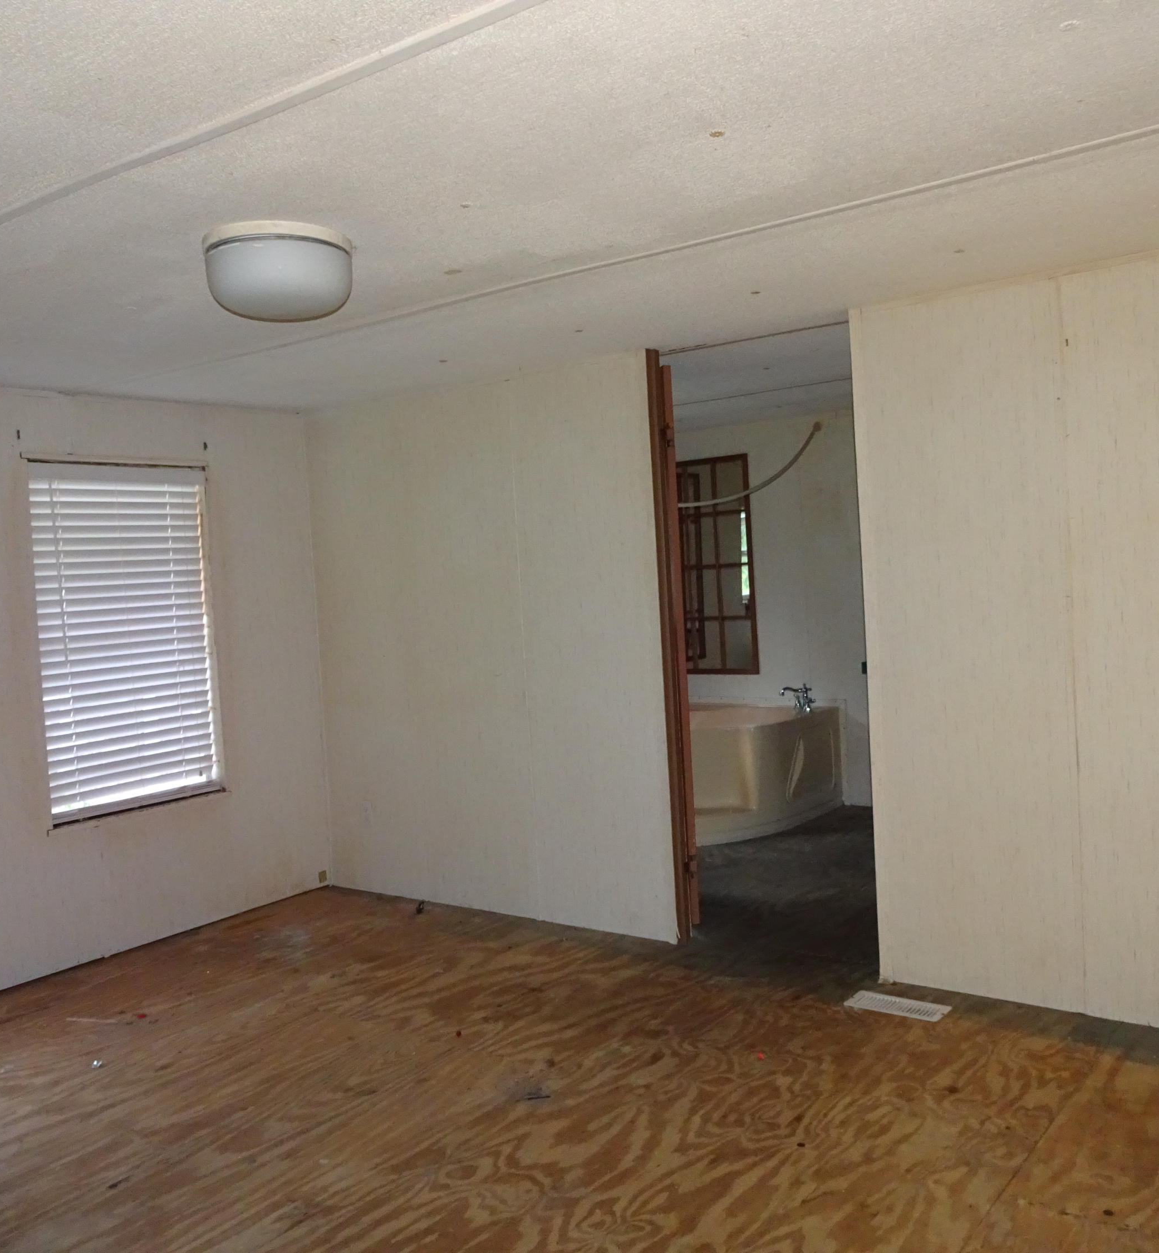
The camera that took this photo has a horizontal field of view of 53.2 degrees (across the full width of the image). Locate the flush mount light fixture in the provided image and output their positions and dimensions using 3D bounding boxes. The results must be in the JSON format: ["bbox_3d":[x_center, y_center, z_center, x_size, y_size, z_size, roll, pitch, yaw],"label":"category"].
[{"bbox_3d":[-0.679,-0.792,2.634,0.325,0.160,0.325,-3,3,0],"label":"flush mount light fixture"}]

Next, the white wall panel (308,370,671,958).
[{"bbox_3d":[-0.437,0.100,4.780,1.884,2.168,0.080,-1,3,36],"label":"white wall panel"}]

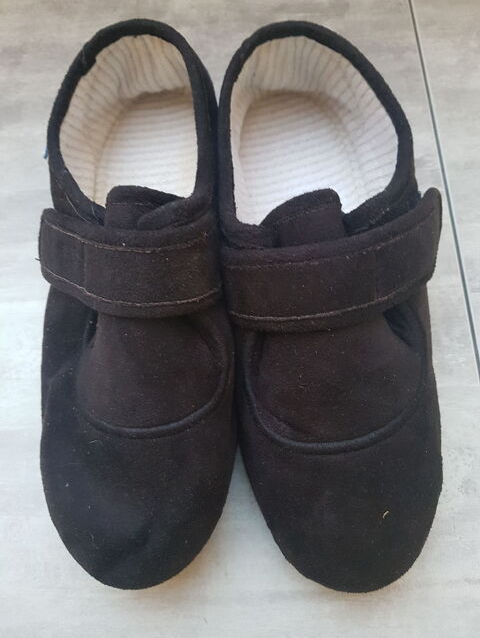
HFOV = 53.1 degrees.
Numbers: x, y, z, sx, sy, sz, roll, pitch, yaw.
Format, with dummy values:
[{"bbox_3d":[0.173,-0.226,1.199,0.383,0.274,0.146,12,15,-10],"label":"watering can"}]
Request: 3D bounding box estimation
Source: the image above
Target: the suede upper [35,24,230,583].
[{"bbox_3d":[-0.052,-0.016,0.230,0.099,0.075,0.270,-1,74,1],"label":"suede upper"}]

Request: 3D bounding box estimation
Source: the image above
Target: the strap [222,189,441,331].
[{"bbox_3d":[0.042,-0.030,0.219,0.104,0.039,0.054,-8,74,-1],"label":"strap"}]

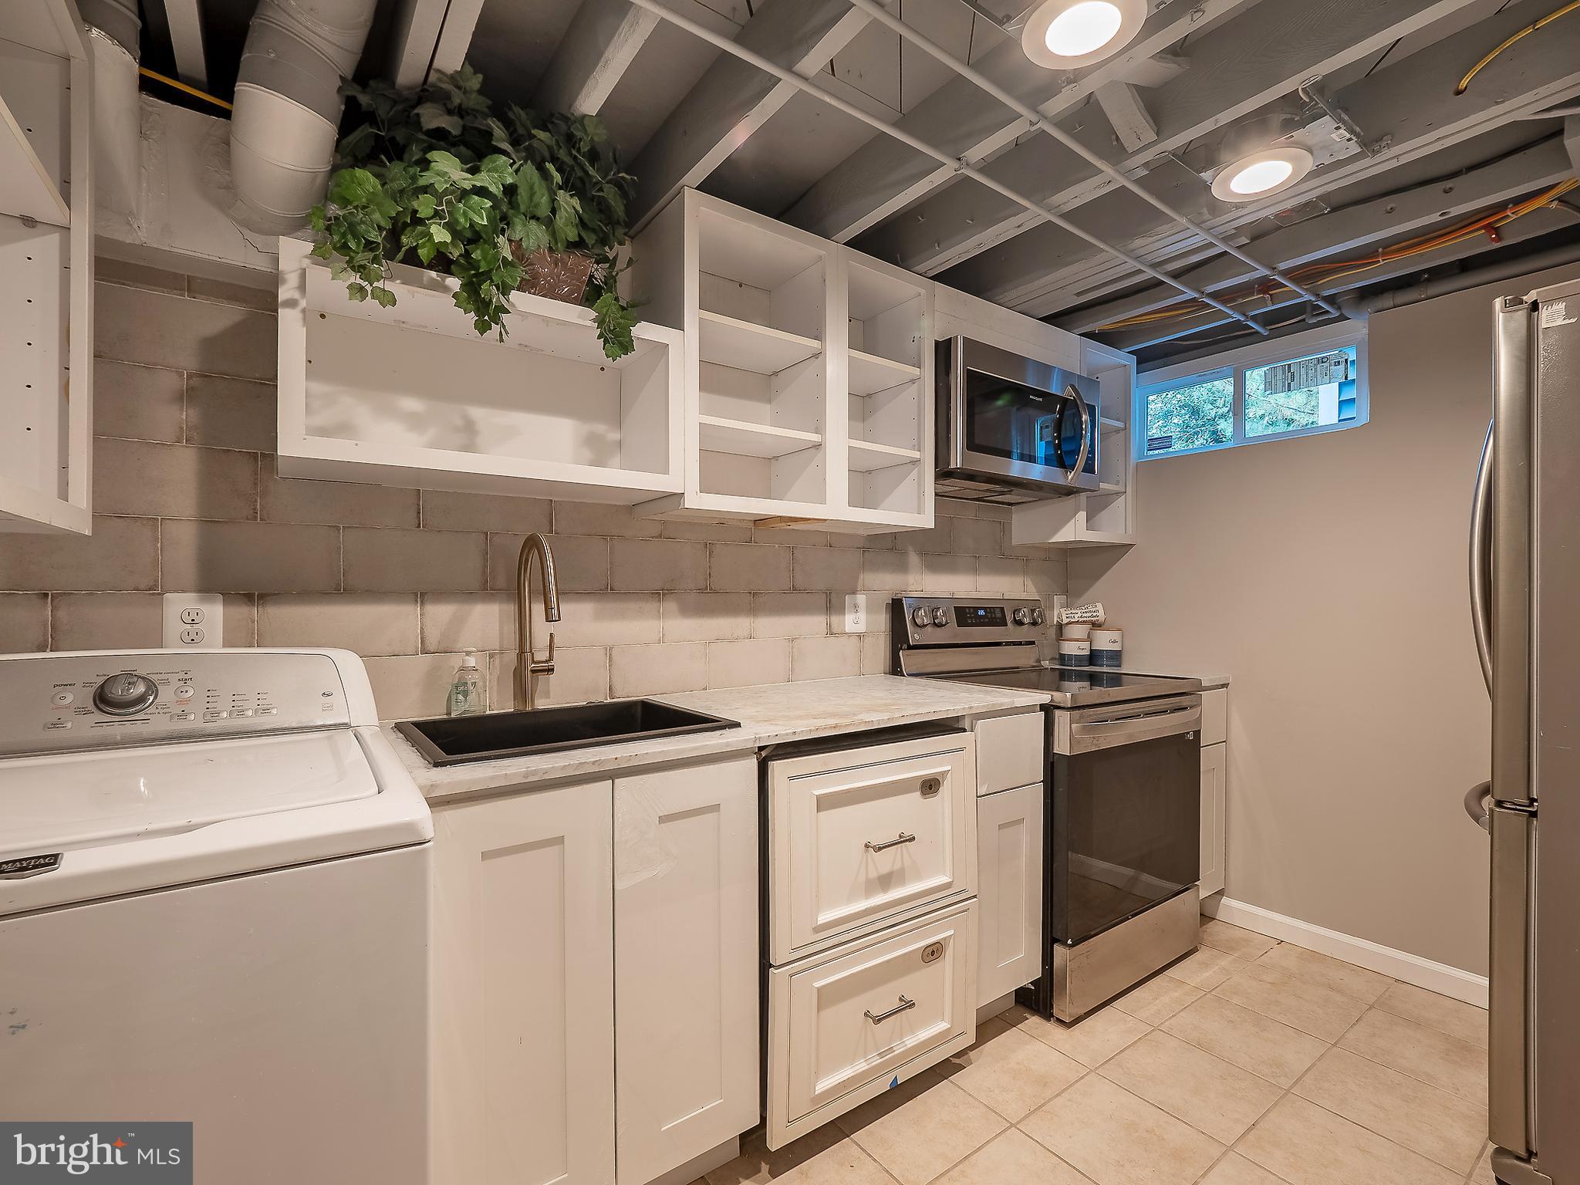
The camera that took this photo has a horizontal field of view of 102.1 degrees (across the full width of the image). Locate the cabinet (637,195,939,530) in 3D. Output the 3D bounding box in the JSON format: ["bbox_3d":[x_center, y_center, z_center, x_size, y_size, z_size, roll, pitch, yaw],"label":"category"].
[{"bbox_3d":[0.013,-0.599,1.941,0.862,0.783,0.321,1,0,-33],"label":"cabinet"}]

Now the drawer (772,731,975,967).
[{"bbox_3d":[0.054,0.535,1.639,0.585,0.398,0.571,1,0,-33],"label":"drawer"}]

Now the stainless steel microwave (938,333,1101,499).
[{"bbox_3d":[0.746,-0.582,2.321,0.755,0.412,0.420,0,0,-33],"label":"stainless steel microwave"}]

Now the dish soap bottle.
[{"bbox_3d":[-0.759,0.210,1.502,0.079,0.159,0.049,0,0,-33],"label":"dish soap bottle"}]

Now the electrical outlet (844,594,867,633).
[{"bbox_3d":[0.231,0.073,2.224,0.088,0.132,0.009,0,0,-33],"label":"electrical outlet"}]

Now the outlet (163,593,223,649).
[{"bbox_3d":[-1.185,0.069,1.267,0.088,0.132,0.009,0,0,-33],"label":"outlet"}]

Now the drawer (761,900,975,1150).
[{"bbox_3d":[0.055,0.913,1.638,0.587,0.354,0.571,1,0,-33],"label":"drawer"}]

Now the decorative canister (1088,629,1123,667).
[{"bbox_3d":[1.279,0.227,2.580,0.119,0.150,0.119,0,0,-3],"label":"decorative canister"}]

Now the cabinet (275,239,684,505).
[{"bbox_3d":[-0.676,-0.439,1.493,0.780,0.393,0.321,1,0,-33],"label":"cabinet"}]

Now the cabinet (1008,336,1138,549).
[{"bbox_3d":[1.168,-0.573,2.656,0.400,0.766,0.326,0,0,-33],"label":"cabinet"}]

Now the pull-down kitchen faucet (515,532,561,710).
[{"bbox_3d":[-0.575,0.076,1.494,0.092,0.427,0.245,0,0,-33],"label":"pull-down kitchen faucet"}]

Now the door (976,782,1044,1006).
[{"bbox_3d":[0.629,0.861,1.842,0.285,0.580,0.025,0,0,-32],"label":"door"}]

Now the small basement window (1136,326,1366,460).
[{"bbox_3d":[1.691,-0.715,2.397,0.070,0.330,0.735,0,0,-36],"label":"small basement window"}]

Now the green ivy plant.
[{"bbox_3d":[-0.666,-0.809,1.431,0.653,0.530,0.347,1,0,-33],"label":"green ivy plant"}]

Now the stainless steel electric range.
[{"bbox_3d":[0.937,0.632,2.303,0.785,1.215,0.683,1,0,-33],"label":"stainless steel electric range"}]

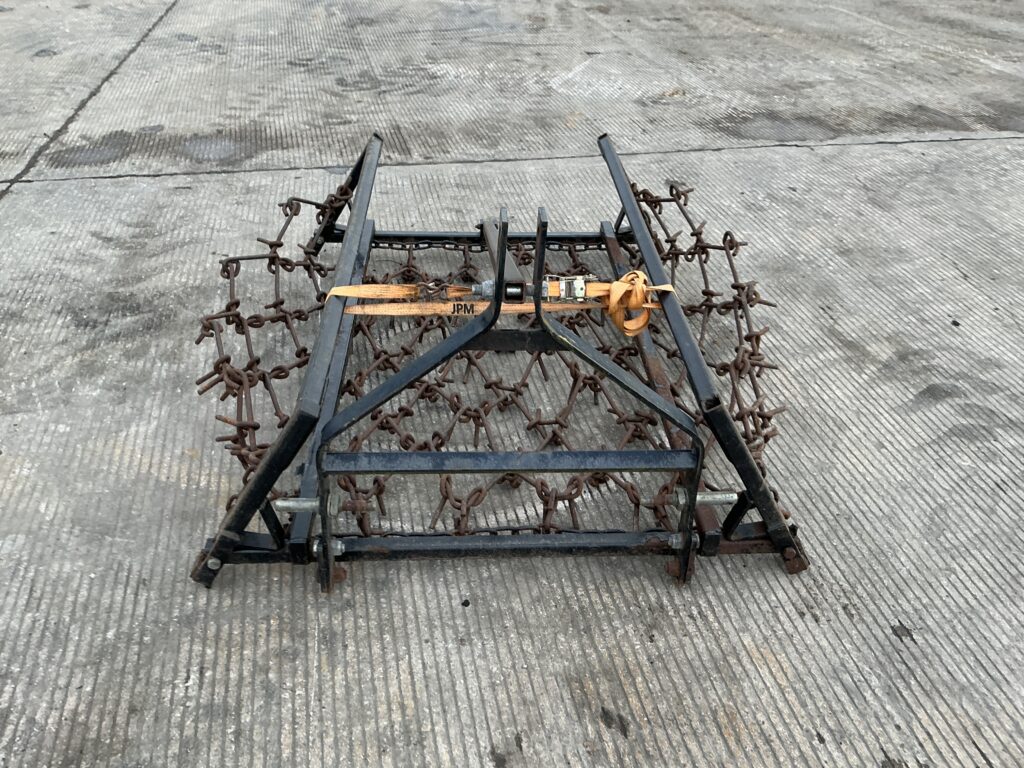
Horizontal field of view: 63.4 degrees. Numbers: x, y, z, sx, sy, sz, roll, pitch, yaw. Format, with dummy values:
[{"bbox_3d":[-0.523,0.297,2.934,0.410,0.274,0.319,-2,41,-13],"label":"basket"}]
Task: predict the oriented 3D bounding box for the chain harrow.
[{"bbox_3d":[-0.040,-0.167,2.168,1.534,0.348,1.422,0,35,-3],"label":"chain harrow"}]

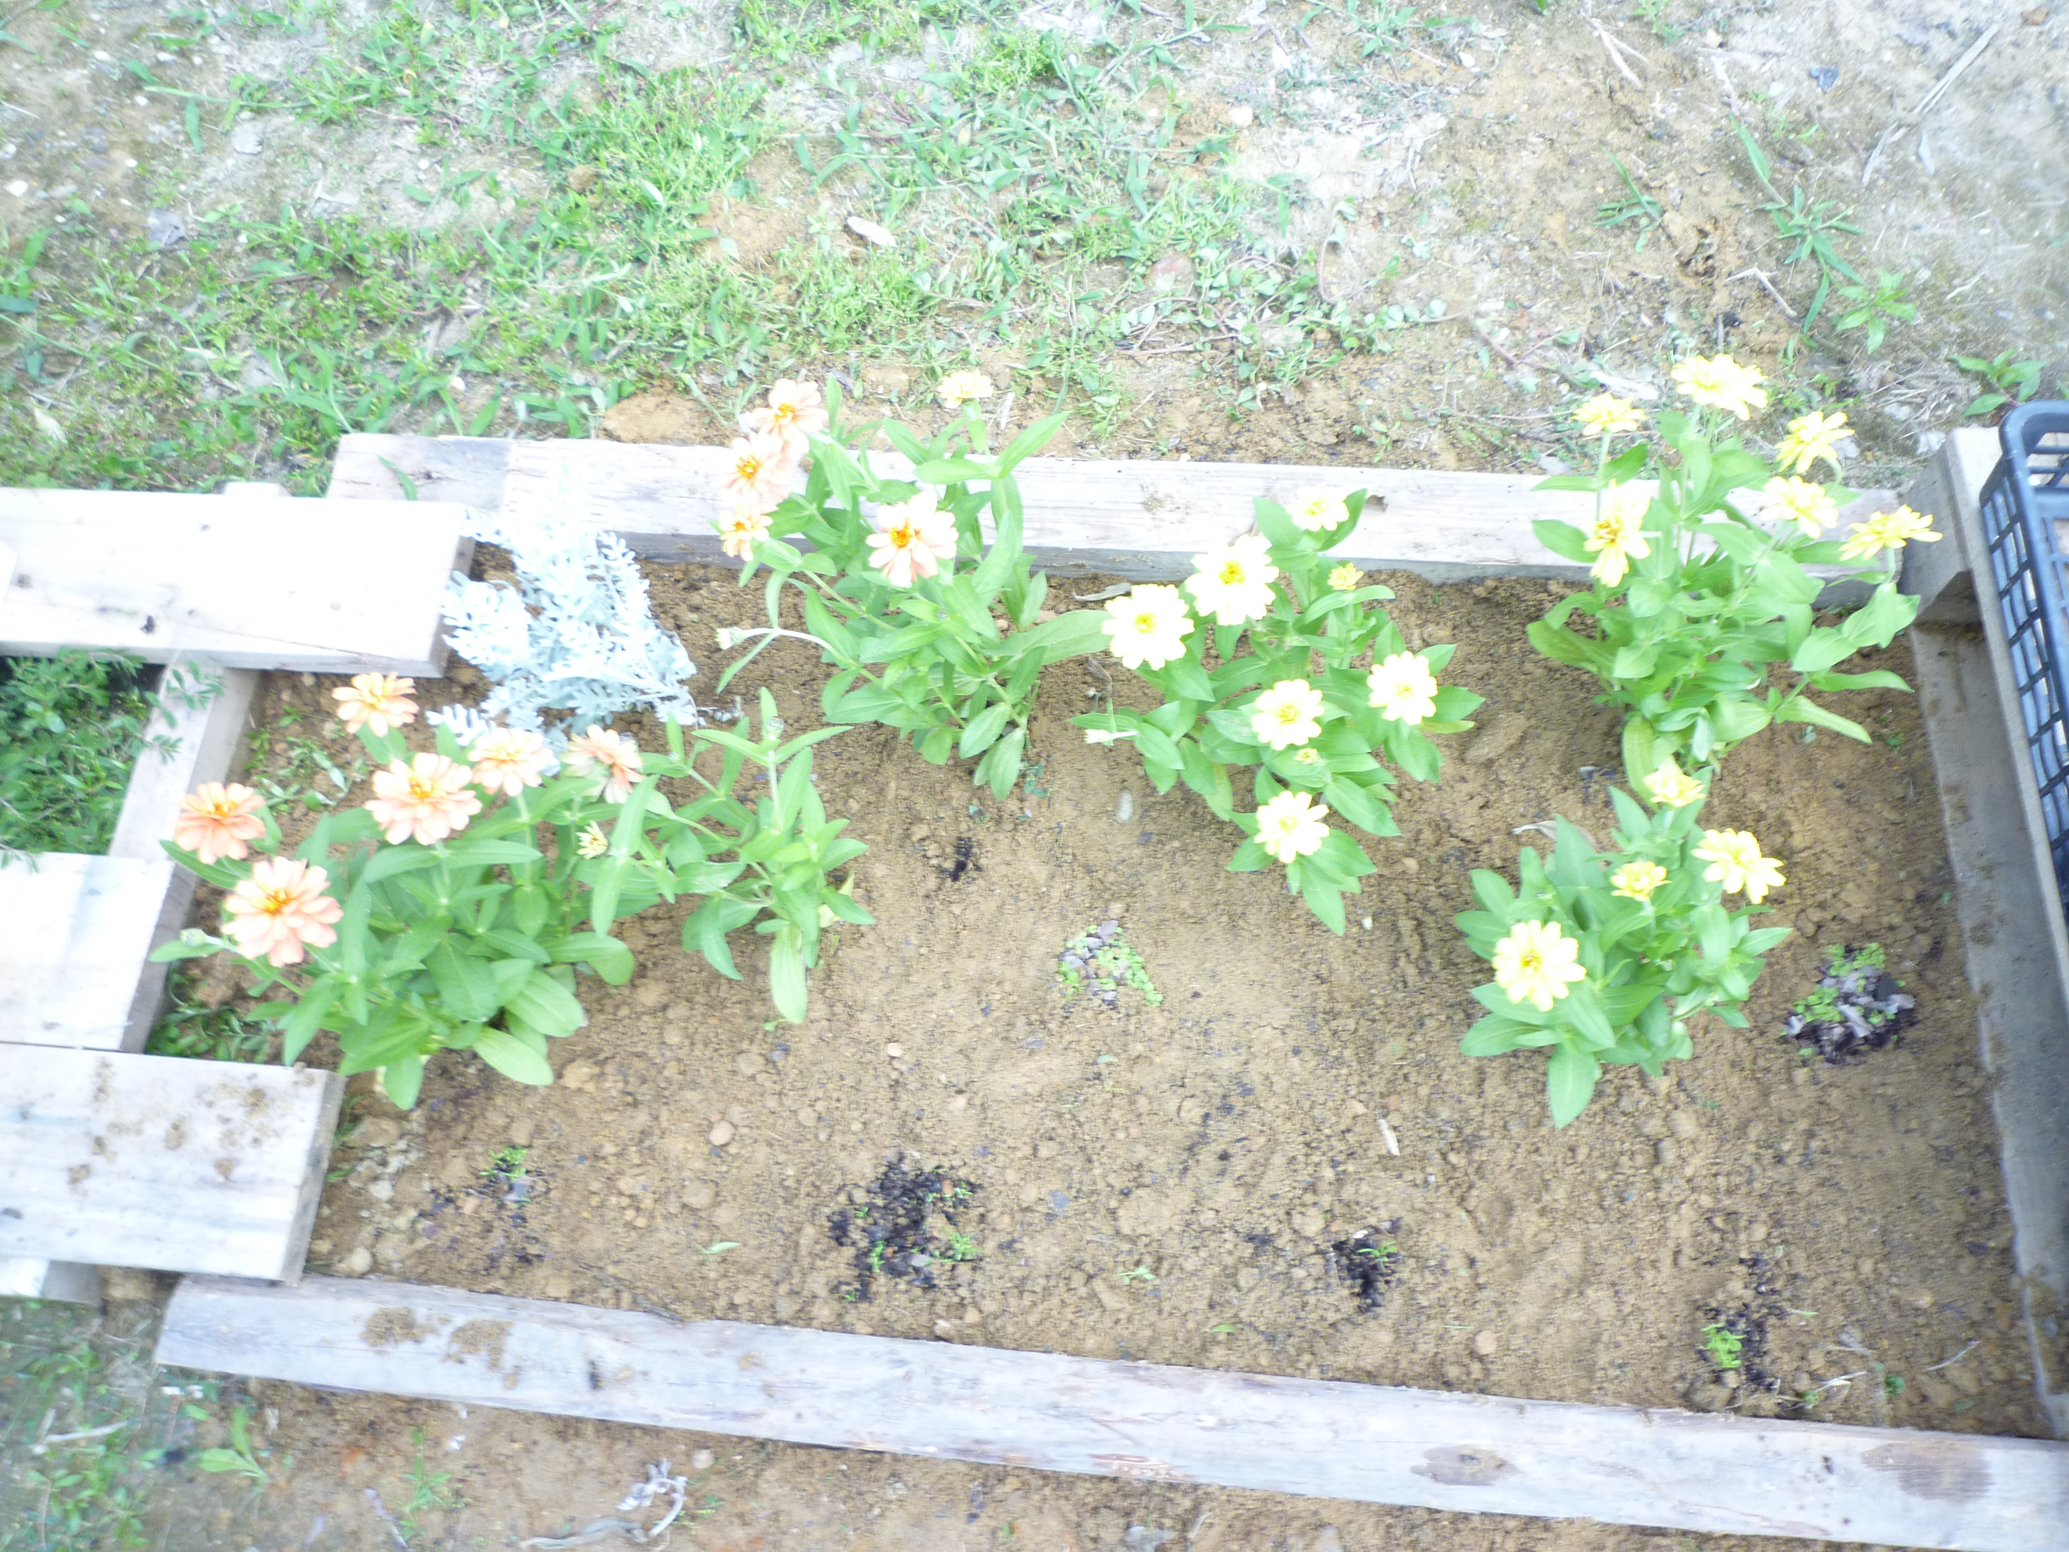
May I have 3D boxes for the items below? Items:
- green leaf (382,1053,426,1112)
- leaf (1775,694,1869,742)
[{"bbox_3d":[-0.452,0.218,1.073,0.031,0.015,0.047,-2,92,4],"label":"green leaf"},{"bbox_3d":[0.554,-0.039,1.050,0.074,0.015,0.020,22,70,-4],"label":"leaf"}]

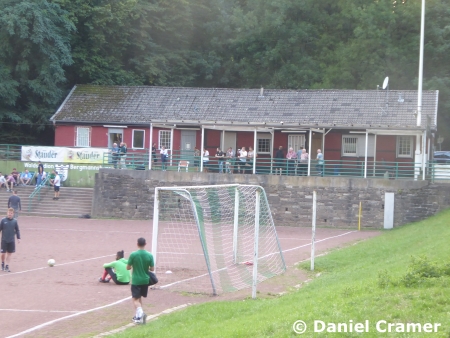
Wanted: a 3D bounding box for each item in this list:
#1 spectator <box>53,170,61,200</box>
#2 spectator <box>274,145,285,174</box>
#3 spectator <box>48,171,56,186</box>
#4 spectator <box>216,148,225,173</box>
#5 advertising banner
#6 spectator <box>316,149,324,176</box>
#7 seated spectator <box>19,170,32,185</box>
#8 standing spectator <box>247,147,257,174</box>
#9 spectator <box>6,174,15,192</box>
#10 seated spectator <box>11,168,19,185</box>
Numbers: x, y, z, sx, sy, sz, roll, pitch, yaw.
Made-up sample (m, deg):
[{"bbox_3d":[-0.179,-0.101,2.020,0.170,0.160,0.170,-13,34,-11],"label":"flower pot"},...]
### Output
[{"bbox_3d":[-9.810,0.984,60.004,0.450,1.700,0.460,2,0,-3],"label":"spectator"},{"bbox_3d":[3.197,-0.468,60.504,0.520,1.750,0.420,2,0,37],"label":"spectator"},{"bbox_3d":[-10.360,0.628,62.003,0.500,1.100,0.700,2,0,6],"label":"spectator"},{"bbox_3d":[-0.274,-0.411,60.004,0.520,1.620,0.450,2,0,18],"label":"spectator"},{"bbox_3d":[-11.134,-0.946,71.500,6.300,1.030,0.040,1,0,14],"label":"advertising banner"},{"bbox_3d":[6.029,-0.383,65.000,0.420,1.740,0.500,2,-1,-30],"label":"spectator"},{"bbox_3d":[-13.716,0.601,71.000,0.700,1.133,0.780,2,0,0],"label":"seated spectator"},{"bbox_3d":[1.697,-0.535,65.800,0.550,1.748,0.400,2,0,6],"label":"standing spectator"},{"bbox_3d":[-12.675,0.836,61.003,0.500,1.080,0.700,2,0,9],"label":"spectator"},{"bbox_3d":[-14.463,0.574,71.000,0.550,1.175,0.750,2,0,6],"label":"seated spectator"}]

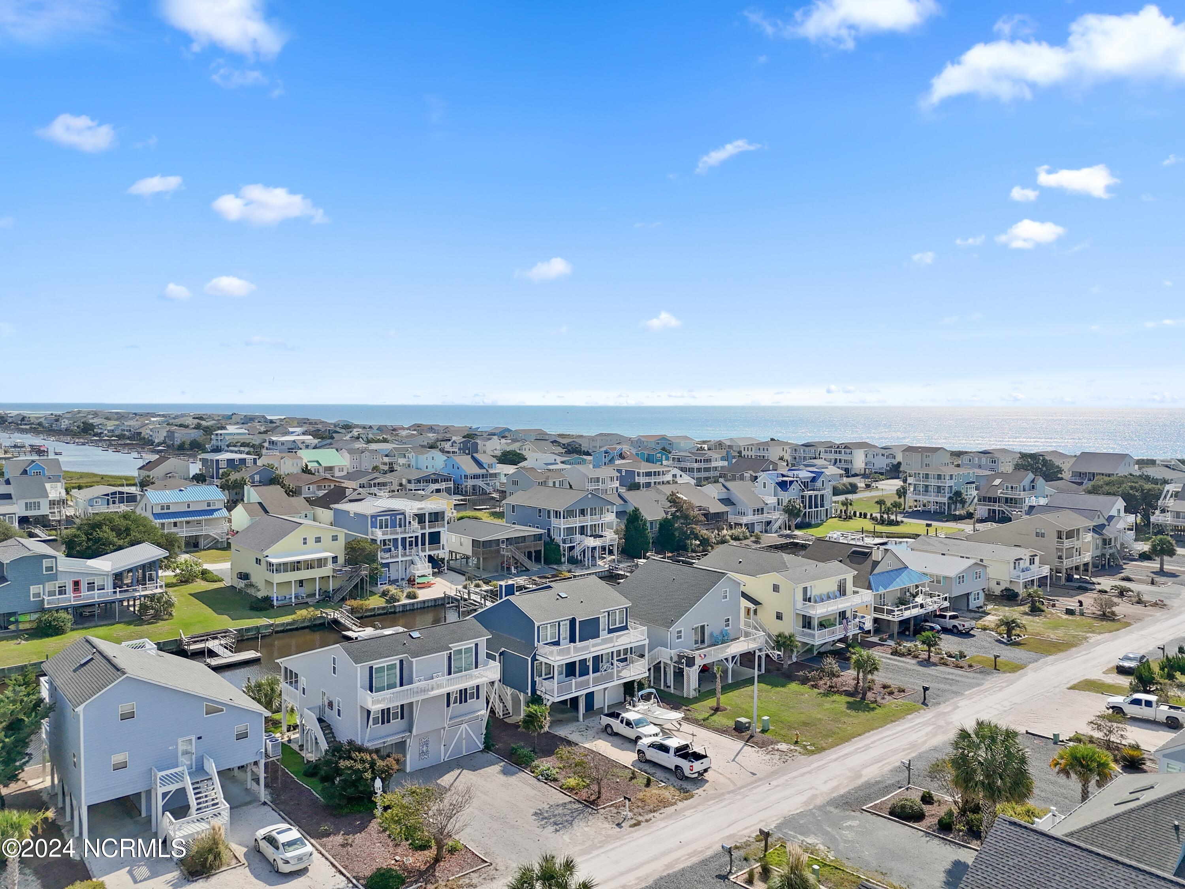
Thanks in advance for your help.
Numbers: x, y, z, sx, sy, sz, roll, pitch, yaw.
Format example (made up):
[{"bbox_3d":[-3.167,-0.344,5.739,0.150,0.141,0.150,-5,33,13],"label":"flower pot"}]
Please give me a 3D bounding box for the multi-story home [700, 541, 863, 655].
[{"bbox_3d":[20.599,16.856,90.755,10.700,9.400,16.600,-2,4,-39],"label":"multi-story home"}]

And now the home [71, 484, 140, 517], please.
[{"bbox_3d":[-107.390,13.006,182.004,11.400,7.000,13.600,-2,4,-42],"label":"home"}]

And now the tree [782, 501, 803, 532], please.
[{"bbox_3d":[41.447,14.844,169.470,4.200,6.250,4.200,0,3,0],"label":"tree"}]

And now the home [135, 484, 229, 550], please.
[{"bbox_3d":[-73.943,13.169,148.230,12.200,10.300,13.600,-2,4,-41],"label":"home"}]

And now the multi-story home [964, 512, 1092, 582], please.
[{"bbox_3d":[67.442,14.975,127.103,11.100,9.800,15.200,-2,4,-40],"label":"multi-story home"}]

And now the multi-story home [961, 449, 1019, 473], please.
[{"bbox_3d":[131.648,7.283,272.779,12.160,12.000,12.740,-2,4,-38],"label":"multi-story home"}]

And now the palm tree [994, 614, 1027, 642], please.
[{"bbox_3d":[46.397,20.302,91.328,3.500,2.650,3.500,-2,4,-40],"label":"palm tree"}]

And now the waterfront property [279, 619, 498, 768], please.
[{"bbox_3d":[-15.828,18.104,62.650,10.700,9.450,15.200,-2,4,-41],"label":"waterfront property"}]

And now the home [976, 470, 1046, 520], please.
[{"bbox_3d":[97.835,11.626,190.812,14.700,11.000,10.400,-2,4,-39],"label":"home"}]

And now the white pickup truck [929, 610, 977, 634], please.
[{"bbox_3d":[41.273,20.439,95.320,2.100,1.940,5.900,-2,3,-31],"label":"white pickup truck"}]

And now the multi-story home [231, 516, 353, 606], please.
[{"bbox_3d":[-42.470,15.640,116.690,12.500,9.600,18.700,-2,4,-41],"label":"multi-story home"}]

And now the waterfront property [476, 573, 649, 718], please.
[{"bbox_3d":[-3.610,17.730,75.420,12.300,9.800,15.200,-2,4,-40],"label":"waterfront property"}]

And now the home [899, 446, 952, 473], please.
[{"bbox_3d":[117.604,6.653,289.410,10.520,11.500,11.780,-2,4,-38],"label":"home"}]

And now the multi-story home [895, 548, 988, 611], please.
[{"bbox_3d":[43.929,17.791,109.355,9.500,6.350,13.400,-2,4,-39],"label":"multi-story home"}]

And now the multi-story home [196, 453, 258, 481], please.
[{"bbox_3d":[-110.934,7.958,250.652,12.800,10.200,13.600,-2,4,-43],"label":"multi-story home"}]

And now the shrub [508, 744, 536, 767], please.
[{"bbox_3d":[-5.179,22.809,60.466,1.900,1.350,1.700,0,3,0],"label":"shrub"}]

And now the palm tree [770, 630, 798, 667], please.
[{"bbox_3d":[19.131,20.287,81.125,2.800,3.500,2.800,0,3,0],"label":"palm tree"}]

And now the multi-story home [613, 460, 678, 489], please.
[{"bbox_3d":[14.761,9.505,260.212,14.500,7.700,18.600,-2,4,-39],"label":"multi-story home"}]

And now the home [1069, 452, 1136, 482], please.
[{"bbox_3d":[155.482,8.350,251.129,10.800,11.200,13.900,-2,4,-35],"label":"home"}]

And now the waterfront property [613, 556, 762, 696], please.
[{"bbox_3d":[8.113,17.248,81.013,10.700,9.500,14.100,-2,4,-41],"label":"waterfront property"}]

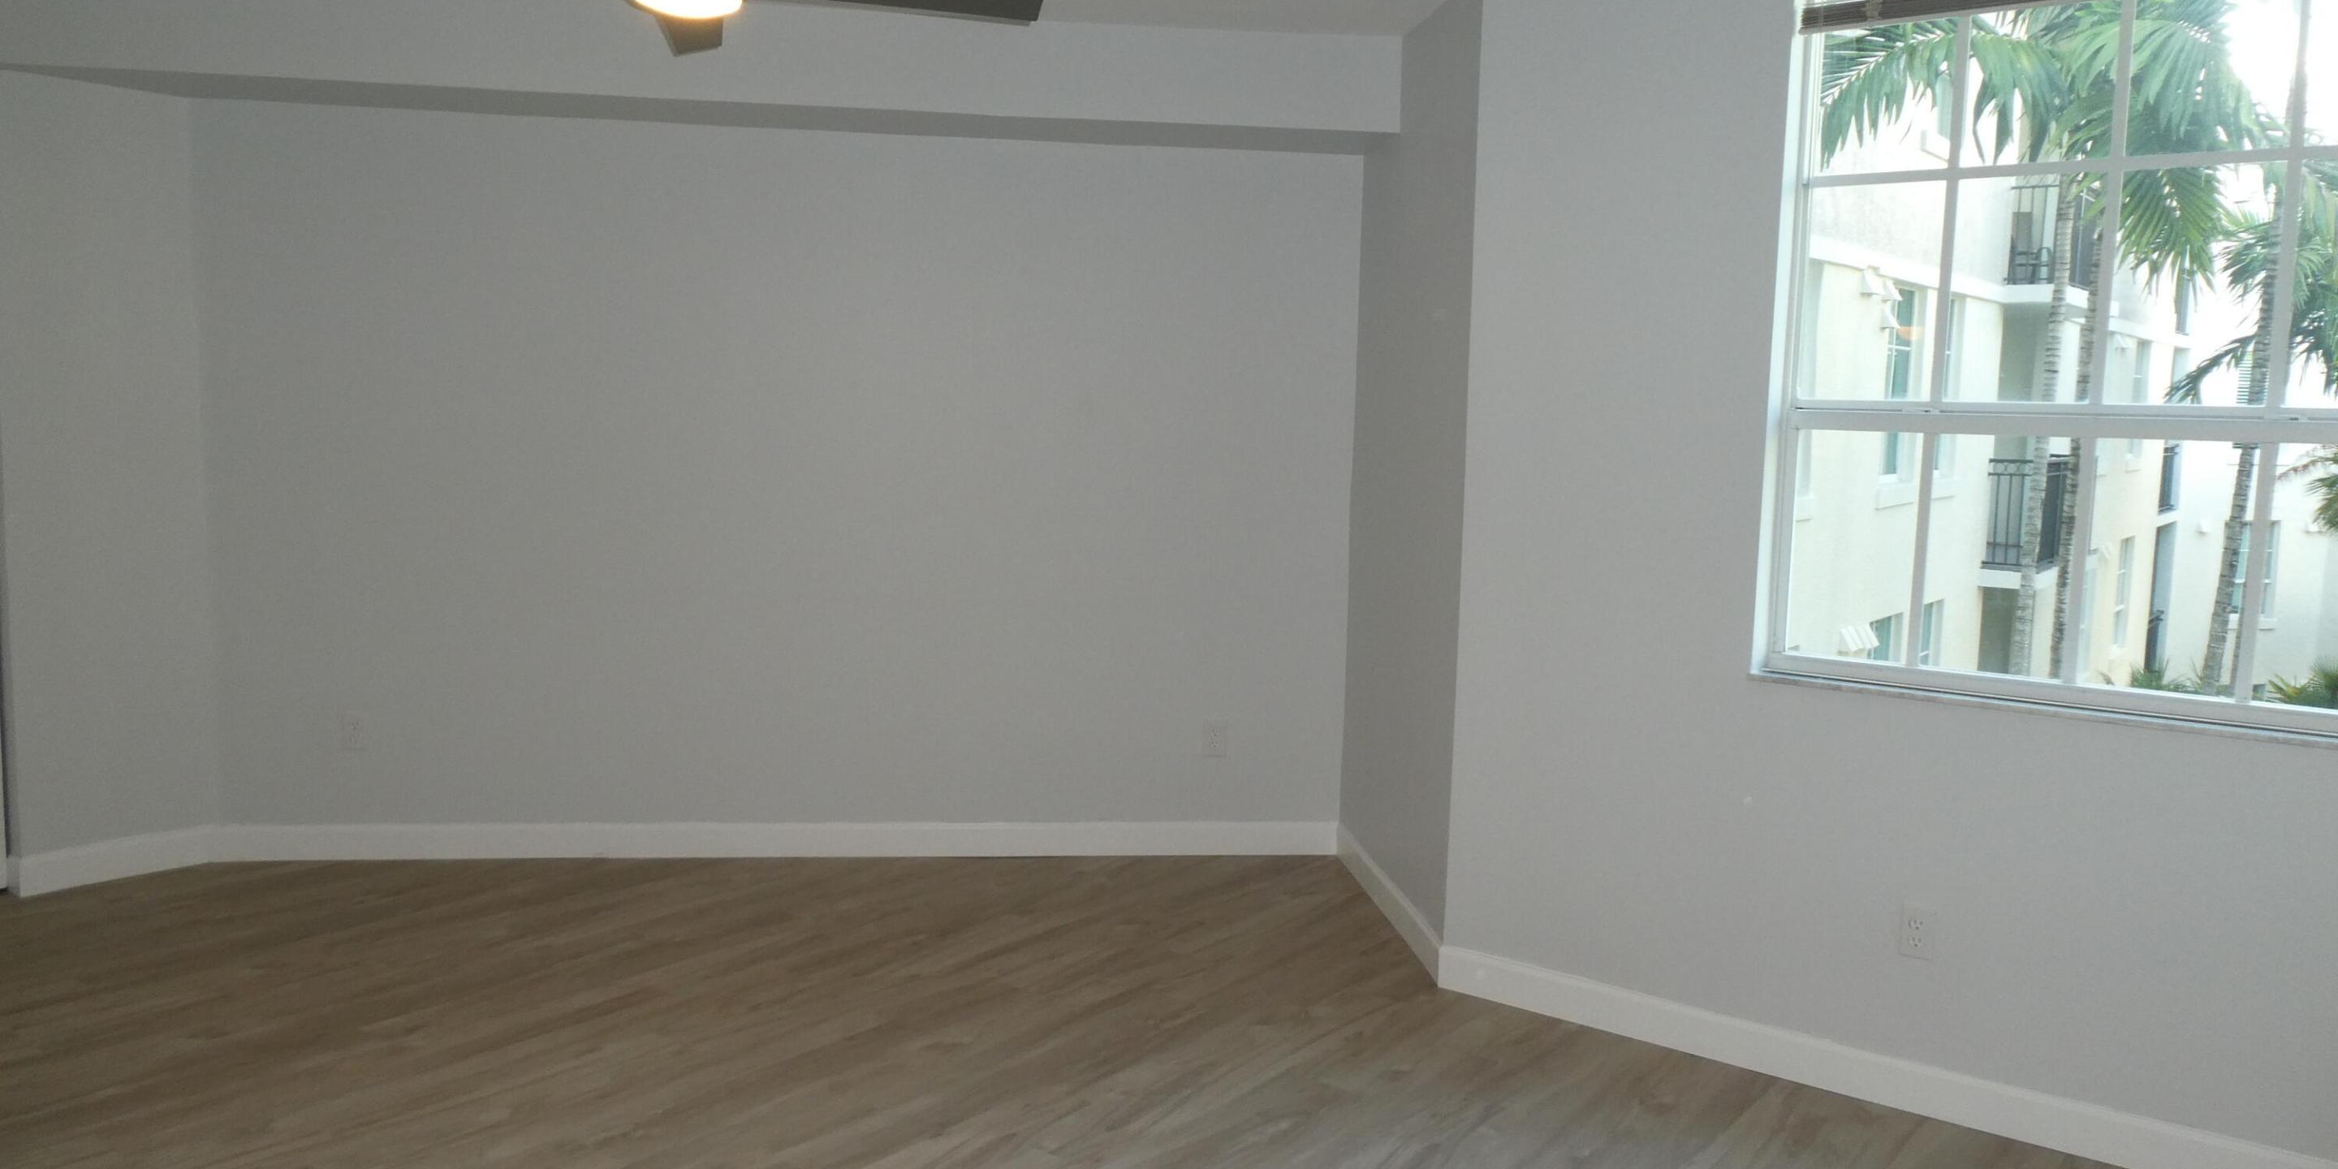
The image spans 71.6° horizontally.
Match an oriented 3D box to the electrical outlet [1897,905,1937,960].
[{"bbox_3d":[1.640,0.766,3.553,0.070,0.114,0.008,6,8,36],"label":"electrical outlet"}]

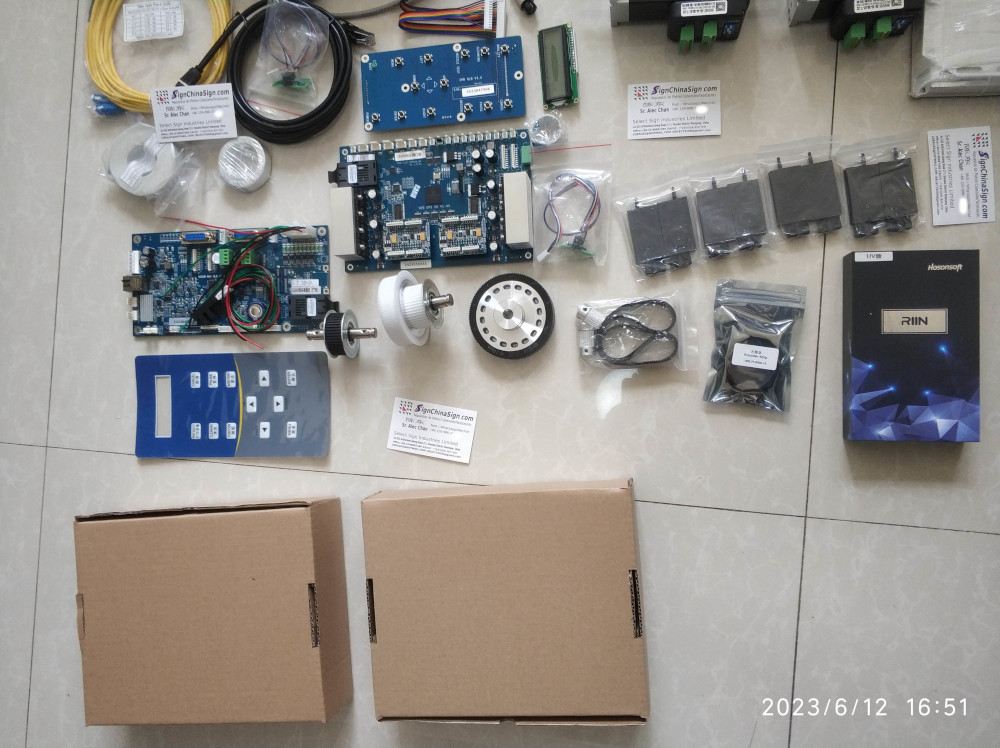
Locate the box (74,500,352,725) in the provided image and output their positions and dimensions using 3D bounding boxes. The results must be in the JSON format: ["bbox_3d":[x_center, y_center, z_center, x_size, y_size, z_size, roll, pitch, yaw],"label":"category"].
[{"bbox_3d":[-0.293,0.241,0.801,0.253,0.073,0.208,-5,88,9],"label":"box"}]

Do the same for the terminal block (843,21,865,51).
[{"bbox_3d":[0.326,-0.311,0.717,0.011,0.025,0.014,-2,89,9],"label":"terminal block"}]

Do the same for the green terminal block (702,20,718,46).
[{"bbox_3d":[0.195,-0.317,0.726,0.013,0.018,0.016,2,90,9],"label":"green terminal block"}]

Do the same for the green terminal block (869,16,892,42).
[{"bbox_3d":[0.345,-0.312,0.705,0.012,0.018,0.014,-2,89,9],"label":"green terminal block"}]

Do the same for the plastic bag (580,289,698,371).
[{"bbox_3d":[0.134,-0.039,0.764,0.115,0.014,0.075,-3,89,9],"label":"plastic bag"}]

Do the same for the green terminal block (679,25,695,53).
[{"bbox_3d":[0.177,-0.317,0.736,0.012,0.024,0.015,3,90,9],"label":"green terminal block"}]

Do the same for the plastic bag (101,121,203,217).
[{"bbox_3d":[-0.382,-0.224,0.843,0.094,0.019,0.086,45,96,7],"label":"plastic bag"}]

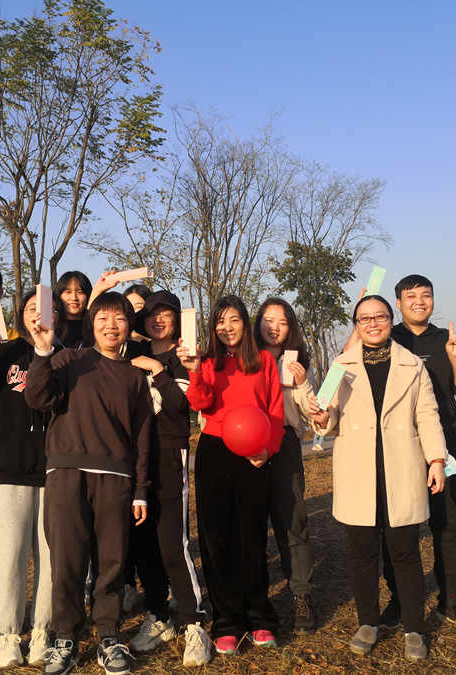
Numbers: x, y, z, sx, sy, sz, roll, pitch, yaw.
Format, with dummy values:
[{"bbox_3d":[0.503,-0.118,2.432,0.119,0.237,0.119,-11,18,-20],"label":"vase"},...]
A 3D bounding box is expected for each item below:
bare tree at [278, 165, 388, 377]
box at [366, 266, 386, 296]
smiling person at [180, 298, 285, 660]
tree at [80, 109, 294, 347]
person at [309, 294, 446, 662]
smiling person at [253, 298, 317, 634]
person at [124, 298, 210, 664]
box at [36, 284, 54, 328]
[{"bbox_3d":[3.205,-1.156,21.197,3.369,8.361,3.200,0,-5,0],"label":"bare tree"},{"bbox_3d":[0.731,-0.255,3.480,0.064,0.190,0.040,17,-13,7],"label":"box"},{"bbox_3d":[0.021,0.590,3.257,0.465,1.576,0.400,0,-5,0],"label":"smiling person"},{"bbox_3d":[-0.951,-1.552,17.216,5.240,8.416,4.500,0,-5,0],"label":"tree"},{"bbox_3d":[0.680,0.589,3.191,0.577,1.566,0.450,-1,-5,8],"label":"person"},{"bbox_3d":[0.260,0.602,3.503,0.427,1.597,0.380,0,-5,5],"label":"smiling person"},{"bbox_3d":[-0.290,0.574,3.154,0.445,1.588,0.450,0,-5,5],"label":"person"},{"bbox_3d":[-0.751,-0.127,2.880,0.064,0.190,0.042,3,-7,-38],"label":"box"}]

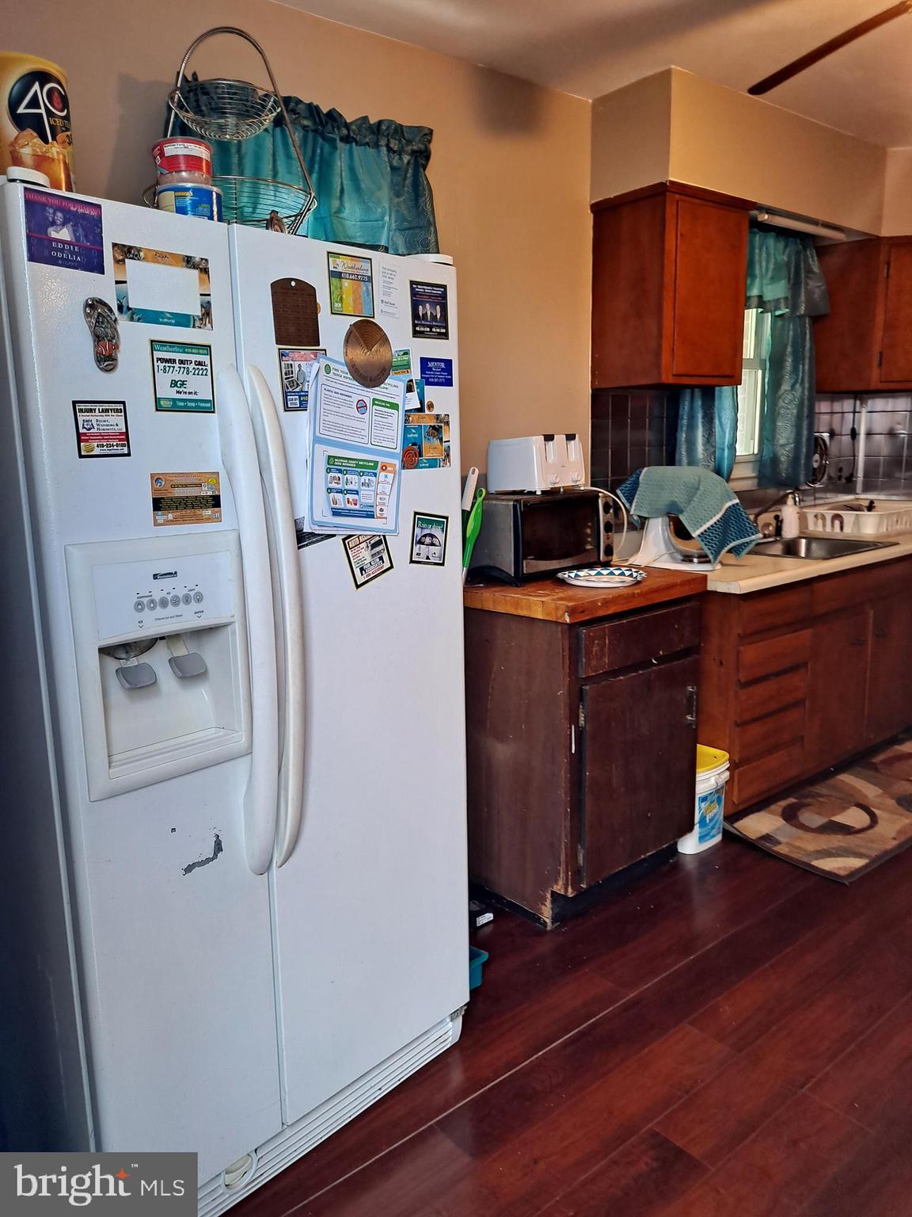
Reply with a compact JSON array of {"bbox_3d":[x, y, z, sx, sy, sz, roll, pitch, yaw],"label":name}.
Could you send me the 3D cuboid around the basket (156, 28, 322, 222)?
[{"bbox_3d":[-0.402,-0.829,1.593,0.290,0.410,0.300,10,16,43],"label":"basket"}]

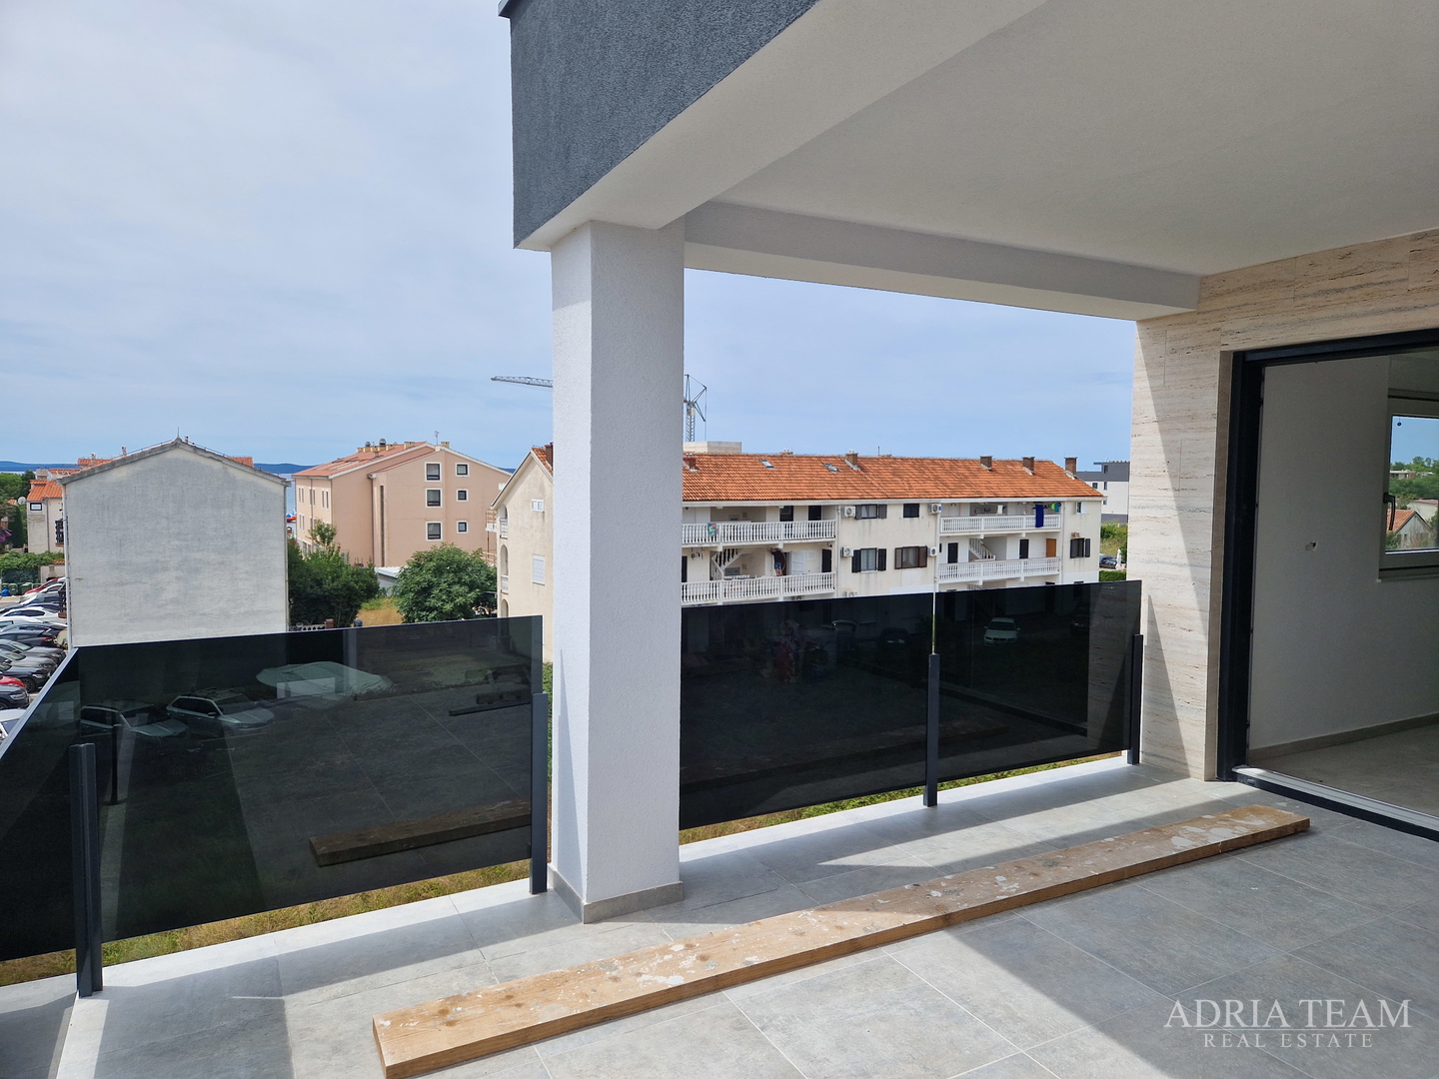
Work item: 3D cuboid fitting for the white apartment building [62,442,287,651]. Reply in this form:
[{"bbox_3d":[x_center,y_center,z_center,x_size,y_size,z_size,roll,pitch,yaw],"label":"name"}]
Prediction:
[{"bbox_3d":[-26.769,0.787,47.574,8.705,11.133,14.000,-2,4,-30],"label":"white apartment building"}]

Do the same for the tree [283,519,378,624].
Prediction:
[{"bbox_3d":[-23.349,2.365,56.801,5.806,6.676,5.806,0,4,0],"label":"tree"}]

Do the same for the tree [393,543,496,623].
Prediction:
[{"bbox_3d":[-16.489,2.954,57.841,6.276,5.447,6.276,0,4,0],"label":"tree"}]

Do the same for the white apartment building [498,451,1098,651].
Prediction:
[{"bbox_3d":[7.350,0.063,60.358,41.137,10.979,10.100,-2,5,-33],"label":"white apartment building"}]

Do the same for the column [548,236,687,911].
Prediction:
[{"bbox_3d":[-0.400,0.124,3.577,0.400,2.447,0.410,-2,4,-29],"label":"column"}]

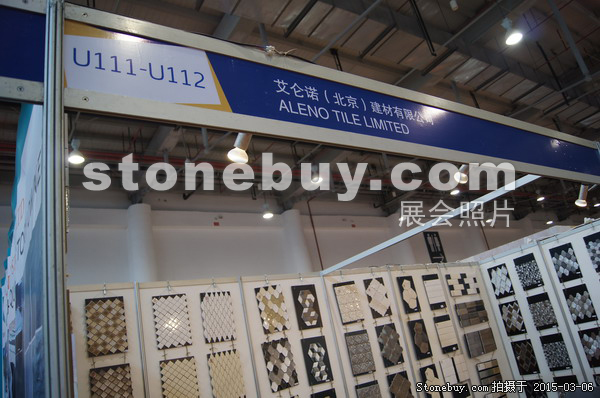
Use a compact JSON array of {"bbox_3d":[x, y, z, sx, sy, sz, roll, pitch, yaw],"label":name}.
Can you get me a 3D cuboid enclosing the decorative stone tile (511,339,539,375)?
[{"bbox_3d":[3.139,2.204,6.243,0.020,0.440,0.290,2,-23,-34],"label":"decorative stone tile"}]

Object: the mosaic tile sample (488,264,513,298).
[{"bbox_3d":[2.950,1.209,6.571,0.020,0.440,0.292,2,-23,-34],"label":"mosaic tile sample"}]

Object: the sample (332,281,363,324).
[{"bbox_3d":[0.538,1.157,5.038,0.307,0.440,0.020,0,-21,-37],"label":"sample"}]

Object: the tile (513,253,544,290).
[{"bbox_3d":[3.099,0.985,6.087,0.020,0.437,0.297,3,-23,-34],"label":"tile"}]

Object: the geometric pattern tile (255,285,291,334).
[{"bbox_3d":[-0.273,1.093,4.450,0.295,0.448,0.022,3,-25,-35],"label":"geometric pattern tile"}]

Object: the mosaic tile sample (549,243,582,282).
[{"bbox_3d":[3.371,0.809,5.695,0.020,0.436,0.292,3,-23,-34],"label":"mosaic tile sample"}]

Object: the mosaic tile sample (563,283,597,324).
[{"bbox_3d":[3.456,1.293,5.537,0.020,0.433,0.292,3,-23,-34],"label":"mosaic tile sample"}]

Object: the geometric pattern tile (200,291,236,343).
[{"bbox_3d":[-0.756,1.090,4.146,0.302,0.450,0.020,3,-23,-36],"label":"geometric pattern tile"}]

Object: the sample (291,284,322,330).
[{"bbox_3d":[0.077,1.142,4.743,0.302,0.453,0.020,3,-23,-36],"label":"sample"}]

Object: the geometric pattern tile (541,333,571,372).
[{"bbox_3d":[3.256,1.949,5.704,0.022,0.435,0.291,3,-25,-35],"label":"geometric pattern tile"}]

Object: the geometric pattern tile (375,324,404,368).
[{"bbox_3d":[1.020,1.668,5.143,0.302,0.440,0.020,2,-23,-36],"label":"geometric pattern tile"}]

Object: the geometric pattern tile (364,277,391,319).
[{"bbox_3d":[0.927,1.183,5.359,0.310,0.453,0.020,3,-23,-36],"label":"geometric pattern tile"}]

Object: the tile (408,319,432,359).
[{"bbox_3d":[1.444,1.685,5.391,0.283,0.441,0.022,3,-25,-35],"label":"tile"}]

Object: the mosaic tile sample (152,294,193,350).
[{"bbox_3d":[-1.105,1.062,3.899,0.300,0.449,0.020,3,-23,-36],"label":"mosaic tile sample"}]

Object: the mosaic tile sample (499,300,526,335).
[{"bbox_3d":[2.936,1.649,6.185,0.022,0.436,0.288,3,-25,-35],"label":"mosaic tile sample"}]

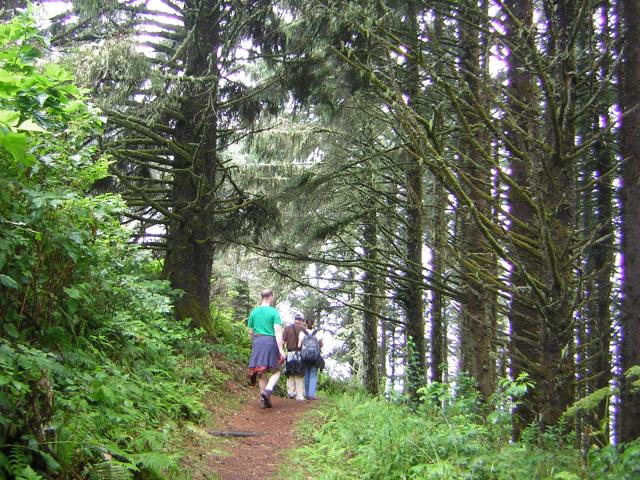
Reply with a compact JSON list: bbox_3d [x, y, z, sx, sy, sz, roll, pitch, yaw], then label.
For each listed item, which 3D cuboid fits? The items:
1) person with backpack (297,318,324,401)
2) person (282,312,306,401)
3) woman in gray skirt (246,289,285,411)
[{"bbox_3d":[-0.176,2.289,12.750,0.520,1.560,0.480,-1,-5,10],"label":"person with backpack"},{"bbox_3d":[-0.471,2.229,12.750,0.500,1.690,0.440,-1,-5,8],"label":"person"},{"bbox_3d":[-0.815,1.626,9.950,0.570,1.770,0.680,-1,-5,8],"label":"woman in gray skirt"}]

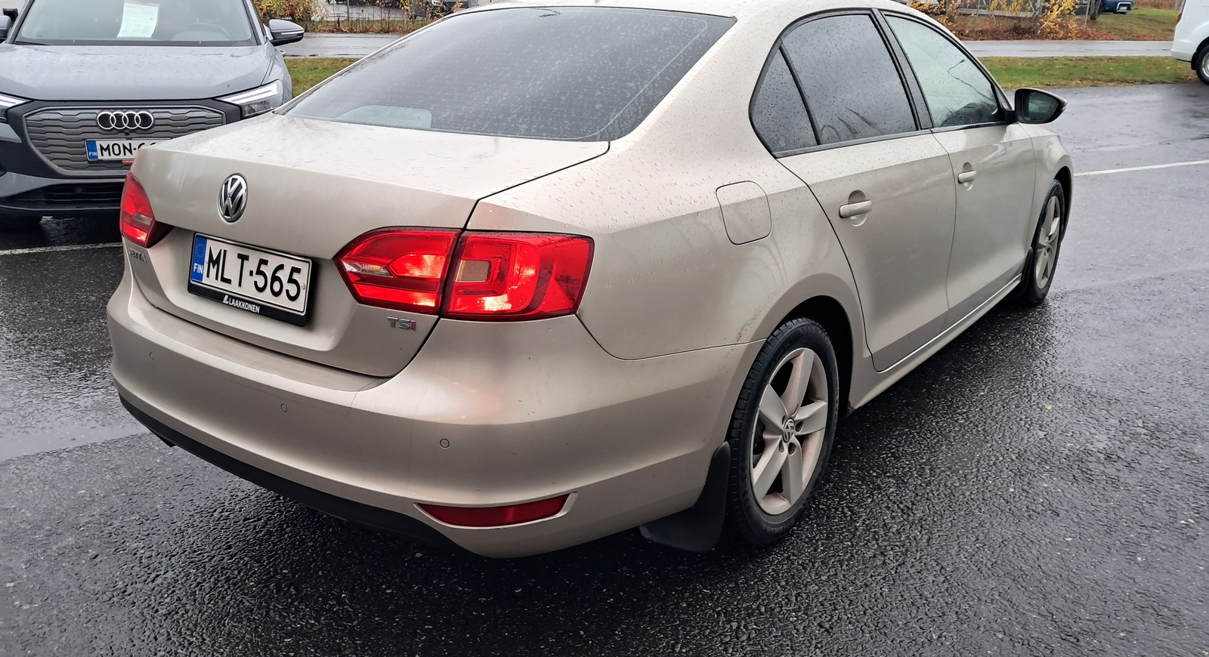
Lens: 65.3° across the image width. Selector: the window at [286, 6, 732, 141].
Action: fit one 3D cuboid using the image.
[{"bbox_3d":[-0.295,-0.716,2.585,1.280,0.075,0.715,13,47,36],"label":"window"}]

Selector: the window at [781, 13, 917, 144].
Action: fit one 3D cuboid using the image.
[{"bbox_3d":[0.713,-0.730,2.732,0.045,0.395,0.710,-24,-1,41],"label":"window"}]

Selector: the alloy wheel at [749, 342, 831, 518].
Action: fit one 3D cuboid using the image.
[{"bbox_3d":[0.430,0.259,2.529,0.180,0.440,0.440,11,21,36],"label":"alloy wheel"}]

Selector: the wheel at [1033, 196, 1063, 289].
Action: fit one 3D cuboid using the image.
[{"bbox_3d":[2.042,-0.420,4.521,0.180,0.440,0.440,12,22,36],"label":"wheel"}]

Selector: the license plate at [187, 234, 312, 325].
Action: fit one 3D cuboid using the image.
[{"bbox_3d":[-0.793,-0.117,2.090,0.450,0.133,0.020,13,6,36],"label":"license plate"}]

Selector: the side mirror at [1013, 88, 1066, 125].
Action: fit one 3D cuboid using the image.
[{"bbox_3d":[1.711,-0.874,3.701,0.197,0.138,0.120,13,23,36],"label":"side mirror"}]

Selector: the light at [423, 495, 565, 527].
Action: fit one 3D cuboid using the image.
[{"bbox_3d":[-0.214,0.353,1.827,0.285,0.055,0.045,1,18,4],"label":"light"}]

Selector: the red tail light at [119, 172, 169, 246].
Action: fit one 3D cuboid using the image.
[{"bbox_3d":[-1.200,-0.323,2.470,0.145,0.175,0.530,-14,22,-35],"label":"red tail light"}]

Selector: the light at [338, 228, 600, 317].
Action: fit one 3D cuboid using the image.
[{"bbox_3d":[-0.279,-0.114,1.795,0.530,0.175,0.145,7,20,22],"label":"light"}]

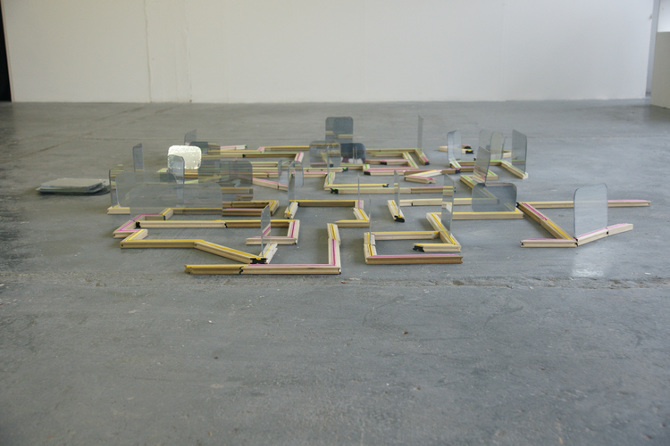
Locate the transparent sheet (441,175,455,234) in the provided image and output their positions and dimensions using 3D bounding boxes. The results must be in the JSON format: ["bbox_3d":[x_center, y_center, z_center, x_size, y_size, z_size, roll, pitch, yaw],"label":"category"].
[{"bbox_3d":[0.857,-0.152,5.962,0.012,0.389,0.354,0,13,-4],"label":"transparent sheet"}]

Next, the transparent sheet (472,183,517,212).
[{"bbox_3d":[1.331,-0.211,6.531,0.372,0.244,0.012,-1,13,-1],"label":"transparent sheet"}]

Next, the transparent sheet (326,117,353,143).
[{"bbox_3d":[0.058,-1.268,10.893,0.382,0.423,0.012,0,13,3],"label":"transparent sheet"}]

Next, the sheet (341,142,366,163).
[{"bbox_3d":[0.186,-0.825,9.295,0.360,0.255,0.012,0,13,2],"label":"sheet"}]

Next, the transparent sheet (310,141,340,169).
[{"bbox_3d":[-0.114,-0.790,9.040,0.356,0.306,0.012,-1,13,0],"label":"transparent sheet"}]

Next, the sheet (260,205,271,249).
[{"bbox_3d":[-0.468,0.045,5.321,0.012,0.313,0.238,2,13,8],"label":"sheet"}]

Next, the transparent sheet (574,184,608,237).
[{"bbox_3d":[1.887,-0.099,5.749,0.403,0.355,0.012,-10,13,-37],"label":"transparent sheet"}]

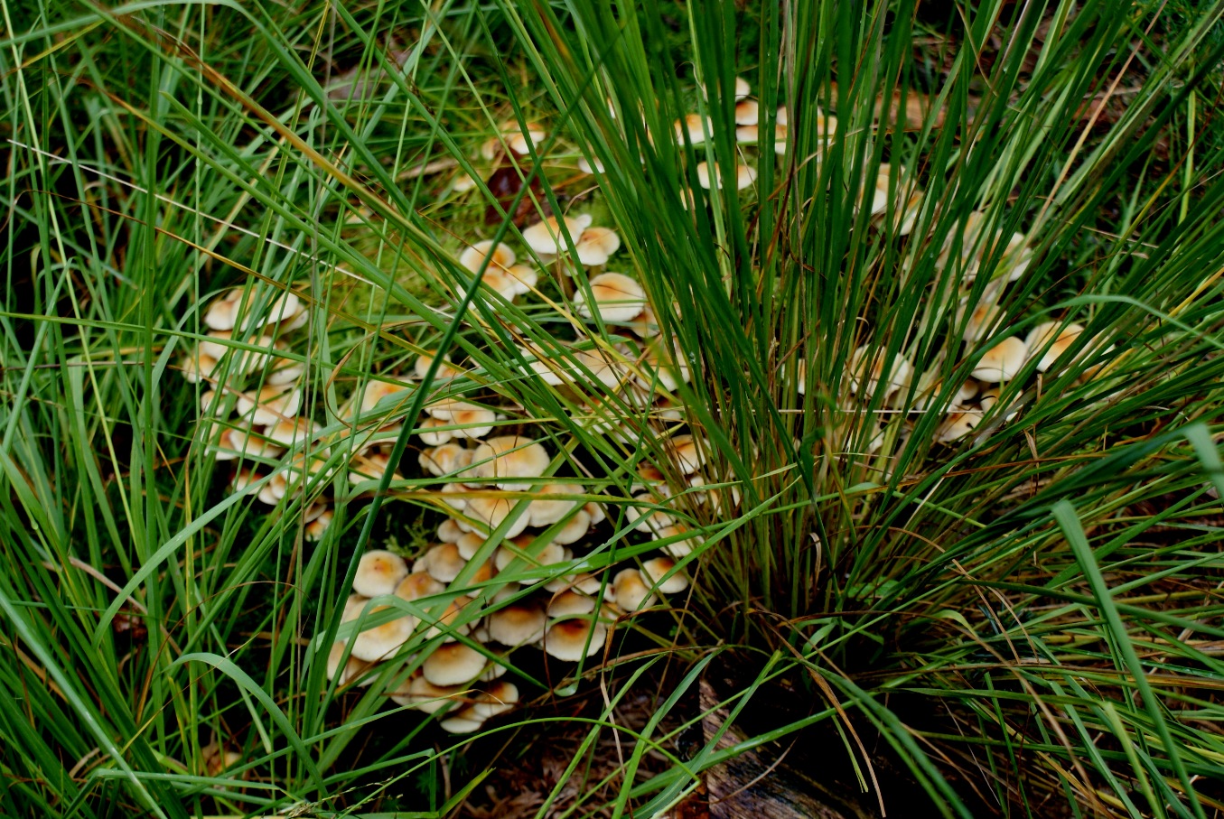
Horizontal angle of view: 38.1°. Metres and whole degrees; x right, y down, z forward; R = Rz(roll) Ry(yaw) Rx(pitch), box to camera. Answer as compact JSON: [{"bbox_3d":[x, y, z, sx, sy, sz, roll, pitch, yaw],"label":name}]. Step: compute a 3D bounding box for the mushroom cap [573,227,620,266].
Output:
[{"bbox_3d":[-0.011,-0.127,1.350,0.036,0.014,0.036,-2,48,2],"label":"mushroom cap"}]

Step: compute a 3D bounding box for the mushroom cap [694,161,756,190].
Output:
[{"bbox_3d":[0.091,-0.190,1.420,0.048,0.014,0.048,0,29,0],"label":"mushroom cap"}]

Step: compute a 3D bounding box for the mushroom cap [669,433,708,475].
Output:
[{"bbox_3d":[0.052,0.028,1.220,0.034,0.013,0.034,0,47,0],"label":"mushroom cap"}]

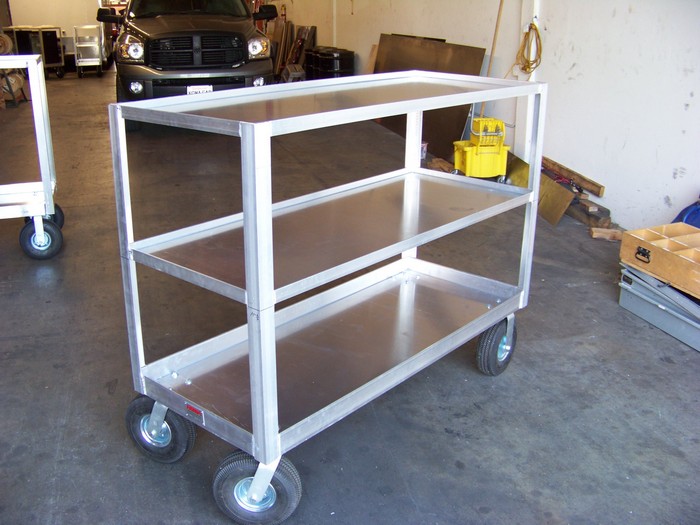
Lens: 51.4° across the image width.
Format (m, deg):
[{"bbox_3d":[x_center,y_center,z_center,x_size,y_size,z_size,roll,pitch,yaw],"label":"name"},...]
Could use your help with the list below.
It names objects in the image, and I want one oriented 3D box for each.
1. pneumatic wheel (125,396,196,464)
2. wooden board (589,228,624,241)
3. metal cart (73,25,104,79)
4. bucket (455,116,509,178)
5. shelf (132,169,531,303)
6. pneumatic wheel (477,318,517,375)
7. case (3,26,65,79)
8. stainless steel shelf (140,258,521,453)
[{"bbox_3d":[-0.637,0.558,2.457,0.257,0.257,0.085,9,21,22],"label":"pneumatic wheel"},{"bbox_3d":[1.819,-0.186,4.989,0.290,0.040,0.090,5,20,12],"label":"wooden board"},{"bbox_3d":[-5.814,-4.698,16.216,0.560,1.070,0.950,-7,20,-20],"label":"metal cart"},{"bbox_3d":[1.200,-1.043,6.680,0.420,0.540,0.410,-3,19,-9],"label":"bucket"},{"bbox_3d":[0.028,-0.150,2.559,0.609,0.038,1.487,16,25,38],"label":"shelf"},{"bbox_3d":[0.624,0.352,3.081,0.085,0.257,0.257,15,24,37],"label":"pneumatic wheel"},{"bbox_3d":[-6.858,-4.551,15.813,1.160,1.040,0.650,-8,21,-22],"label":"case"},{"bbox_3d":[0.024,0.263,2.702,0.609,0.065,1.487,16,25,38],"label":"stainless steel shelf"}]

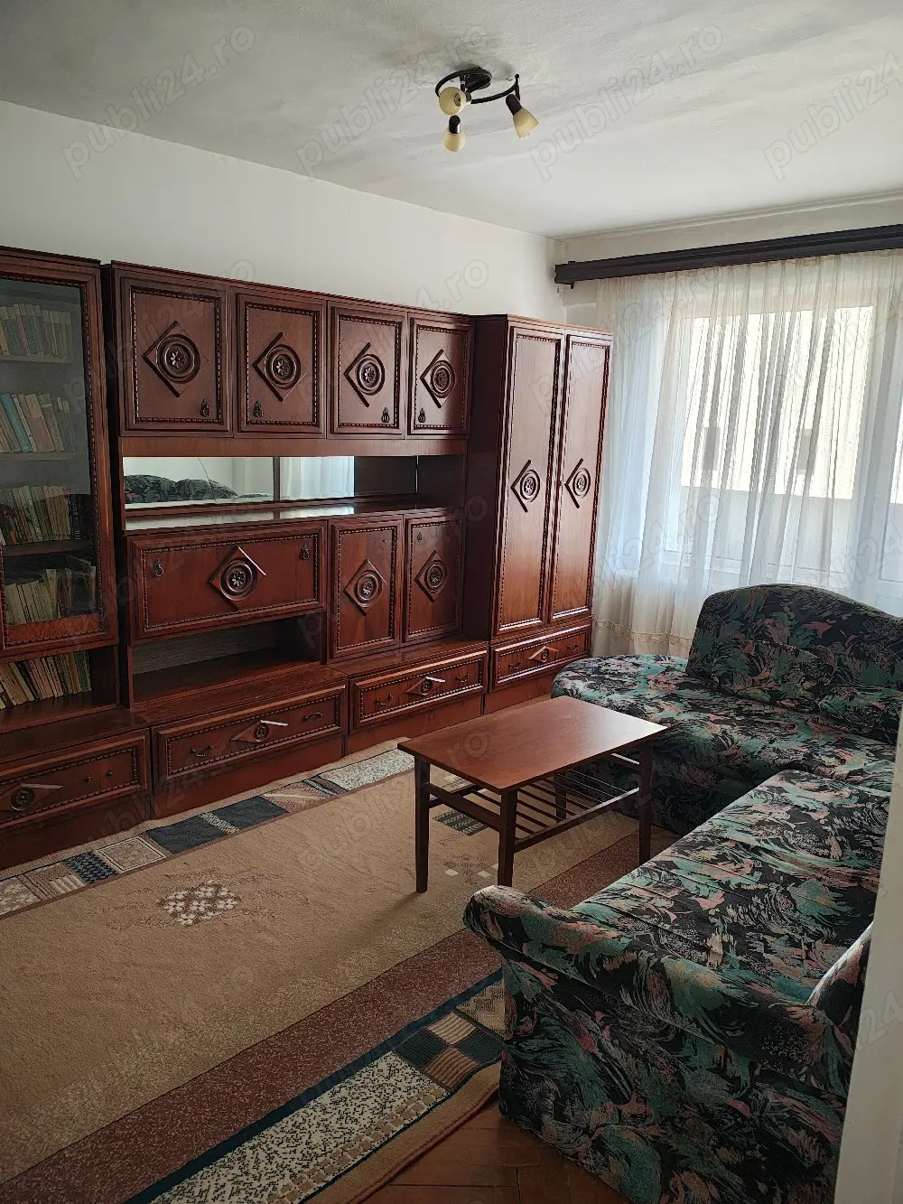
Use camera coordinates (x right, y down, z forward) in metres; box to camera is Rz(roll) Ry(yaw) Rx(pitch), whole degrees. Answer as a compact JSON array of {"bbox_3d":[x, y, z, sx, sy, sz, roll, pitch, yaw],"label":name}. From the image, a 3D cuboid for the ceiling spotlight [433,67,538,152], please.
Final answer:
[{"bbox_3d":[0.109,-1.537,2.678,0.340,0.195,0.380,2,12,0],"label":"ceiling spotlight"}]

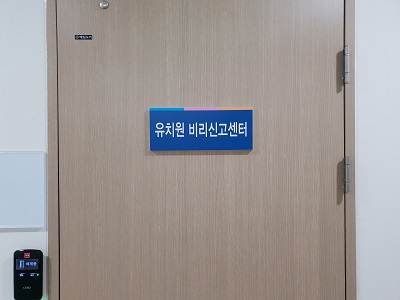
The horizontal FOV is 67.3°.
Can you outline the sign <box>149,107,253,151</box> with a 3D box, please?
[{"bbox_3d":[0.004,-0.065,0.929,0.316,0.130,0.018,0,0,0],"label":"sign"}]

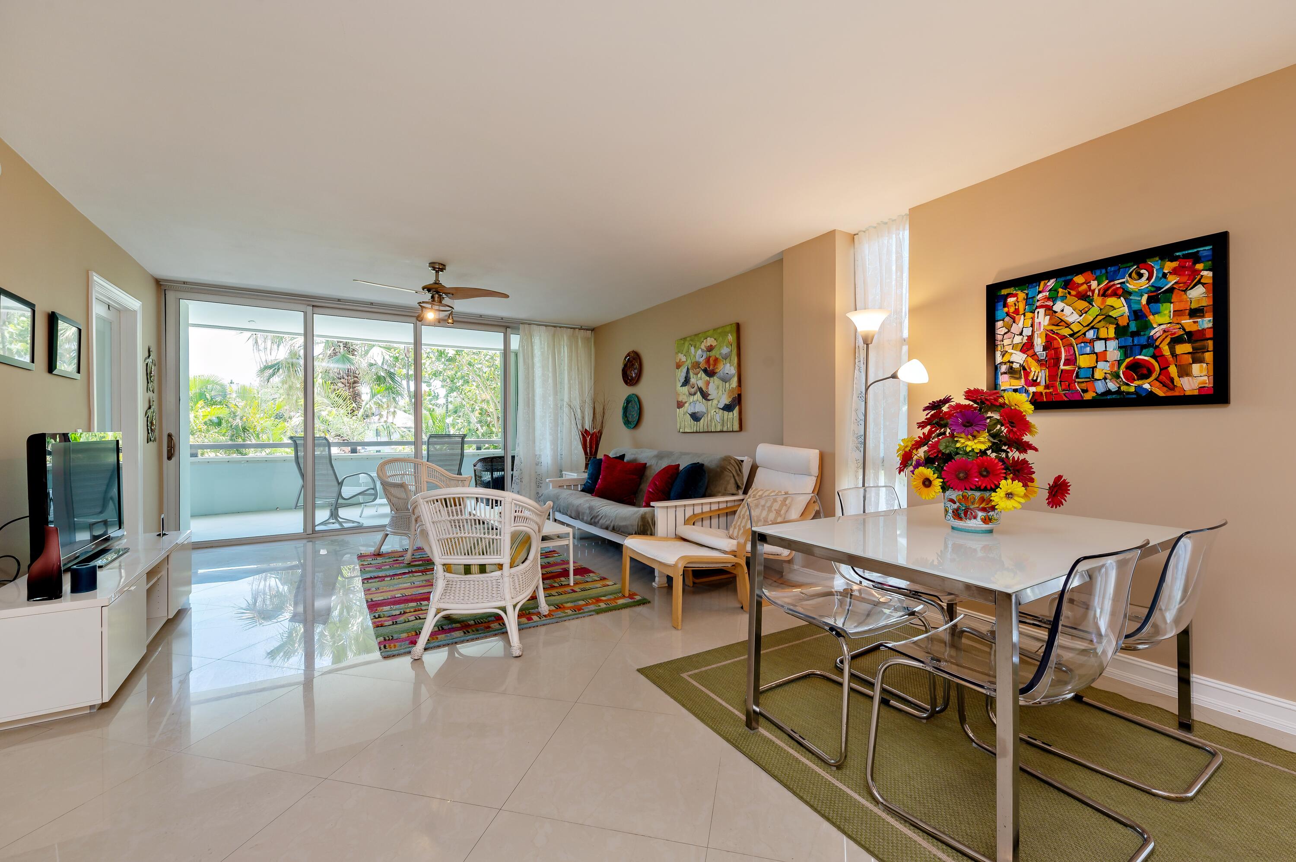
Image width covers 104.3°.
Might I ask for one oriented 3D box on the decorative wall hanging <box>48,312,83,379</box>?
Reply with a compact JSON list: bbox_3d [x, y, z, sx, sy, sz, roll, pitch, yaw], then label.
[{"bbox_3d":[-3.222,-0.459,2.790,0.030,0.325,0.360,0,0,-33],"label":"decorative wall hanging"}]

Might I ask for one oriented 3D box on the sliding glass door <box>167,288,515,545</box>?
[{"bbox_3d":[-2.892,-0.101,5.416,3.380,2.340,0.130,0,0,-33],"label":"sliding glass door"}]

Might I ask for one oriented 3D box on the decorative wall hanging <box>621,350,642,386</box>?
[{"bbox_3d":[-0.188,-0.725,5.815,0.050,0.410,0.410,0,0,-33],"label":"decorative wall hanging"}]

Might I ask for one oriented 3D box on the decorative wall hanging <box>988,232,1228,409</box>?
[{"bbox_3d":[2.028,-0.436,2.307,0.040,0.668,0.846,0,0,-33],"label":"decorative wall hanging"}]

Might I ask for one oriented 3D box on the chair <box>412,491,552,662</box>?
[{"bbox_3d":[-0.888,0.683,2.710,0.680,0.820,0.660,0,0,-2],"label":"chair"}]

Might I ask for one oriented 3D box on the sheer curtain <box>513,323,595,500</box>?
[{"bbox_3d":[-1.141,-0.127,6.372,1.090,2.370,0.140,0,0,-33],"label":"sheer curtain"}]

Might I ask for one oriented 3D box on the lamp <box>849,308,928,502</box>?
[{"bbox_3d":[1.358,0.205,2.885,0.450,1.790,0.270,0,0,22],"label":"lamp"}]

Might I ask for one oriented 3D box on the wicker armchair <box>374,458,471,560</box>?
[{"bbox_3d":[-2.014,0.674,4.490,0.660,0.820,0.680,0,0,33],"label":"wicker armchair"}]

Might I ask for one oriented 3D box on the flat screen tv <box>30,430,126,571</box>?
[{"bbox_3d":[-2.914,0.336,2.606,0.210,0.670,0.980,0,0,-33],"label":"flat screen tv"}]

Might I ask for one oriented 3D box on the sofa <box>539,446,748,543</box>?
[{"bbox_3d":[-0.107,0.647,4.673,0.950,0.900,2.090,0,0,-33],"label":"sofa"}]

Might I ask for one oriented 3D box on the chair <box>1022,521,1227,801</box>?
[{"bbox_3d":[1.629,0.693,1.824,0.540,0.810,0.570,0,0,-33],"label":"chair"}]

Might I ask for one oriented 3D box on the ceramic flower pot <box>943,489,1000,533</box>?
[{"bbox_3d":[1.197,0.295,1.880,0.174,0.148,0.174,0,0,32],"label":"ceramic flower pot"}]

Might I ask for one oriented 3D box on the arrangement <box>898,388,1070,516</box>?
[{"bbox_3d":[1.216,0.060,1.868,0.500,0.420,0.410,0,0,32],"label":"arrangement"}]

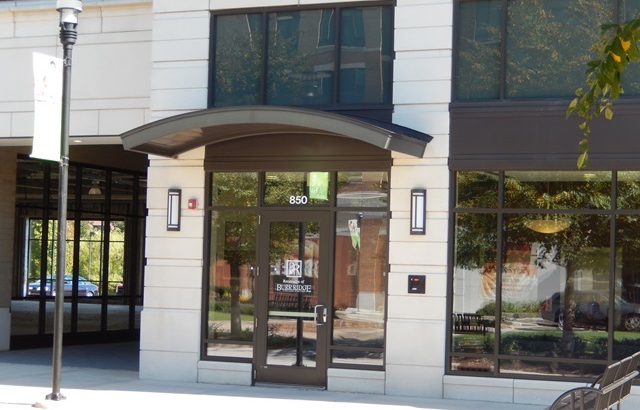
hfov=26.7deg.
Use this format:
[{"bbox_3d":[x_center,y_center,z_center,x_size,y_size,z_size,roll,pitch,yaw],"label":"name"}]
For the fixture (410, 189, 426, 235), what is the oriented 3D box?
[{"bbox_3d":[1.321,0.098,18.139,0.183,0.605,0.090,0,-3,23],"label":"fixture"}]

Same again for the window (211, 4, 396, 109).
[{"bbox_3d":[-0.283,-2.072,19.176,2.851,1.477,0.140,0,-3,23],"label":"window"}]

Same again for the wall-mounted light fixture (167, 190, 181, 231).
[{"bbox_3d":[-2.117,0.070,19.630,0.183,0.605,0.090,0,-3,23],"label":"wall-mounted light fixture"}]

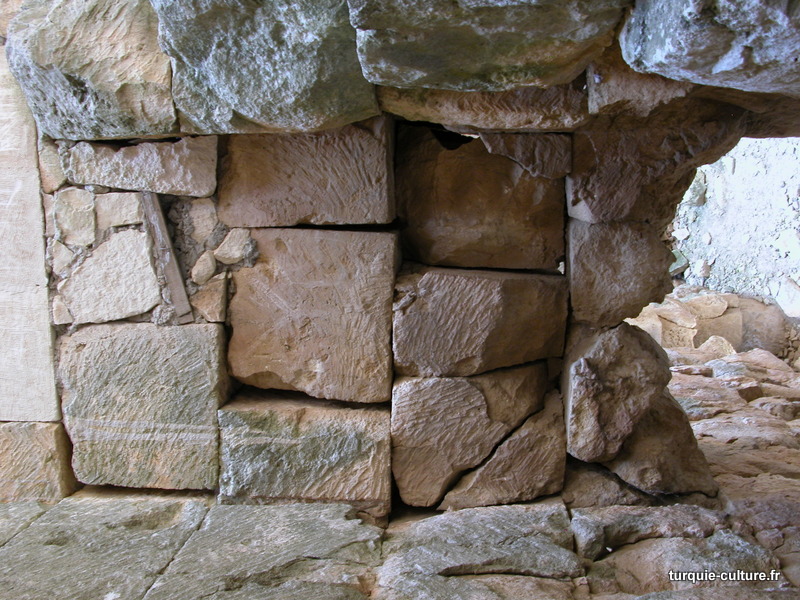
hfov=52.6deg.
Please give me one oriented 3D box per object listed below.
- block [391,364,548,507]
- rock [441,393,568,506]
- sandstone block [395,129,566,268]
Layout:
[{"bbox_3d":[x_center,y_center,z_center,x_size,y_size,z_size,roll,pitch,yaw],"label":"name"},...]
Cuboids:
[{"bbox_3d":[0.204,0.390,2.520,0.280,0.465,0.424,-90,0,-88],"label":"block"},{"bbox_3d":[0.305,0.438,2.505,0.250,0.371,0.353,-90,0,-88],"label":"rock"},{"bbox_3d":[0.280,-0.347,2.910,0.380,0.584,0.491,-90,0,-90],"label":"sandstone block"}]

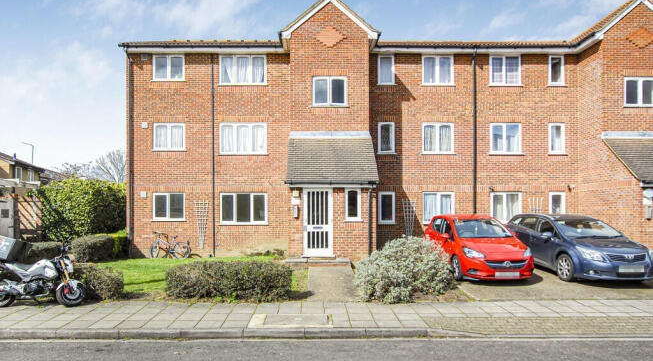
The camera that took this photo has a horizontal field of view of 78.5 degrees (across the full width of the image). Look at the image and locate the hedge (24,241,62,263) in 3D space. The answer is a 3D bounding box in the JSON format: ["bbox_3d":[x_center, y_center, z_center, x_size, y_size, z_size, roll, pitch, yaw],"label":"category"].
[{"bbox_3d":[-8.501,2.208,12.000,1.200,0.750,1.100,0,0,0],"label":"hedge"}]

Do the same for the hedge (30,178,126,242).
[{"bbox_3d":[-10.677,1.442,17.200,4.000,2.850,2.400,0,-1,0],"label":"hedge"}]

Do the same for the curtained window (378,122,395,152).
[{"bbox_3d":[2.294,-1.608,15.150,0.645,1.183,0.110,0,-1,0],"label":"curtained window"}]

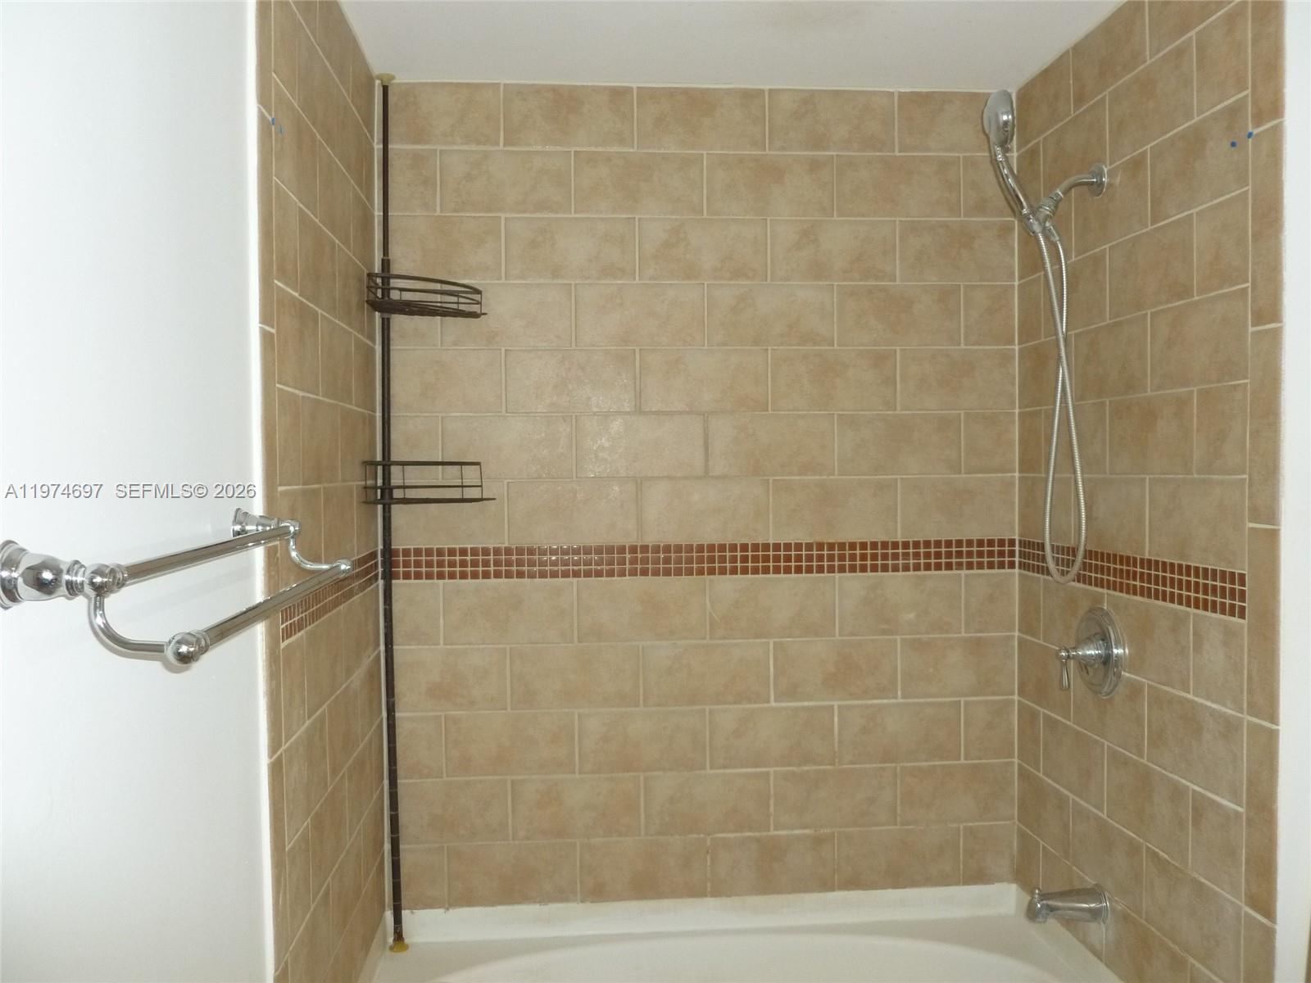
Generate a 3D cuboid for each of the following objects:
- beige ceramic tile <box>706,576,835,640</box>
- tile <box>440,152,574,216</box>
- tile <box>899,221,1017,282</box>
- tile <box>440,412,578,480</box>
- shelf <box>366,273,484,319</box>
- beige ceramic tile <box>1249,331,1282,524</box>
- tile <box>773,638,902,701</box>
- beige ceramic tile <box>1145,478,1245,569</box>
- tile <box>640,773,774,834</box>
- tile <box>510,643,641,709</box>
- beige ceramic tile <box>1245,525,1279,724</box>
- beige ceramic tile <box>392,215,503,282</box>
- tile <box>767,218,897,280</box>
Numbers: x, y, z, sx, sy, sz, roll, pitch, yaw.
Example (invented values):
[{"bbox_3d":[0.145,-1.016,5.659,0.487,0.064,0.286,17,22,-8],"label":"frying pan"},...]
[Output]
[{"bbox_3d":[0.277,0.274,2.509,0.303,0.148,0.010,-1,1,-5],"label":"beige ceramic tile"},{"bbox_3d":[-0.342,-0.710,2.439,0.299,0.145,0.010,-1,1,-5],"label":"tile"},{"bbox_3d":[0.718,-0.572,2.530,0.288,0.148,0.010,-1,1,-5],"label":"tile"},{"bbox_3d":[-0.340,-0.104,2.448,0.303,0.148,0.010,-1,1,-5],"label":"tile"},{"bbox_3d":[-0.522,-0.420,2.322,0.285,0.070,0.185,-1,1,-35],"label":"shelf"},{"bbox_3d":[0.954,-0.100,1.653,0.010,0.301,0.074,-1,1,-5],"label":"beige ceramic tile"},{"bbox_3d":[0.428,0.428,2.530,0.304,0.149,0.010,-1,1,-5],"label":"tile"},{"bbox_3d":[0.939,0.049,1.844,0.010,0.149,0.296,-1,1,-5],"label":"beige ceramic tile"},{"bbox_3d":[0.122,0.729,2.482,0.296,0.142,0.010,-1,1,-5],"label":"tile"},{"bbox_3d":[-0.187,0.431,2.478,0.304,0.149,0.010,-1,1,-5],"label":"tile"},{"bbox_3d":[0.951,0.208,1.651,0.010,0.301,0.075,-1,1,-5],"label":"beige ceramic tile"},{"bbox_3d":[-0.487,-0.551,2.405,0.279,0.146,0.010,-1,1,-5],"label":"beige ceramic tile"},{"bbox_3d":[0.424,-0.571,2.517,0.306,0.147,0.010,-1,1,-5],"label":"tile"}]

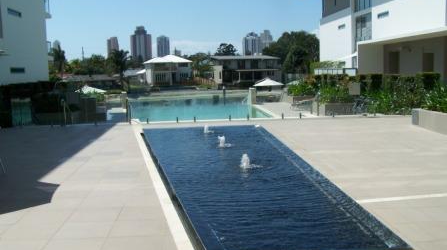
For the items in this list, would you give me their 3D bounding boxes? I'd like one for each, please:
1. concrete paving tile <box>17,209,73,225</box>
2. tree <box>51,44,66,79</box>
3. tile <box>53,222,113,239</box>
[{"bbox_3d":[-2.163,1.144,6.003,0.590,0.040,0.590,-2,6,-4],"label":"concrete paving tile"},{"bbox_3d":[-42.831,-15.291,126.986,4.100,11.180,4.100,-3,6,-18],"label":"tree"},{"bbox_3d":[-1.536,1.187,5.457,0.590,0.040,0.590,-2,6,-4],"label":"tile"}]

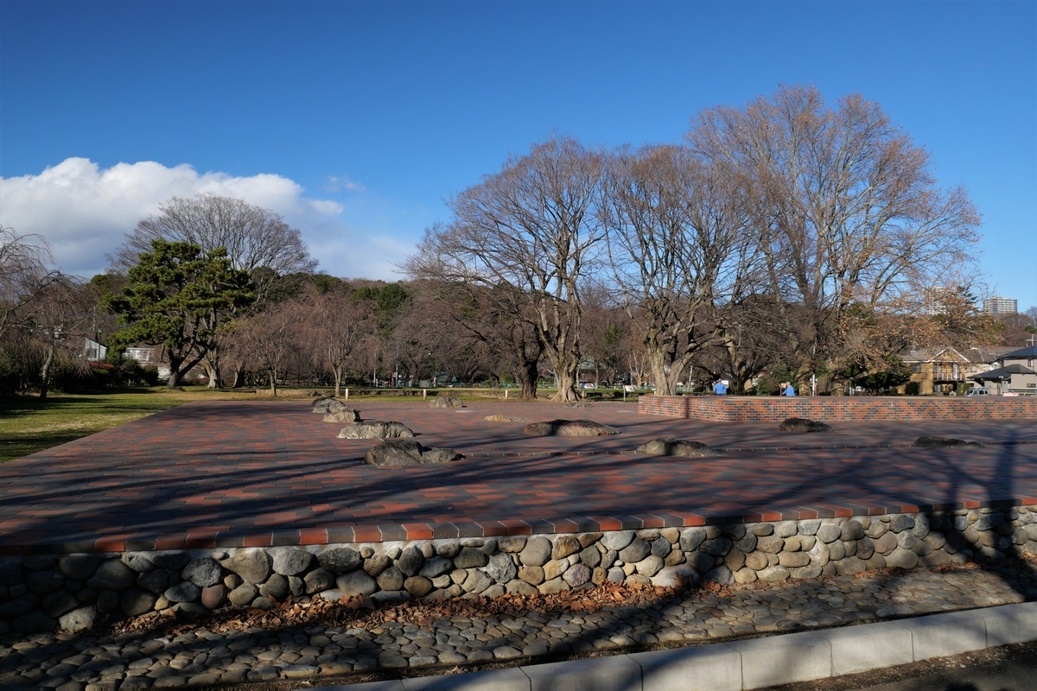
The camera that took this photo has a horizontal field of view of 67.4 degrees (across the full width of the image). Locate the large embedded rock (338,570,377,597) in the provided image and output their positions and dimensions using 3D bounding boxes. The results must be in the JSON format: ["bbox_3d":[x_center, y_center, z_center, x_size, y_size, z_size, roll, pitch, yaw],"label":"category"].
[{"bbox_3d":[-1.161,1.715,5.602,0.286,0.187,0.215,1,-2,-14],"label":"large embedded rock"}]

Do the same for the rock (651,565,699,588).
[{"bbox_3d":[1.259,1.866,6.278,0.391,0.181,0.274,1,-2,-17],"label":"rock"}]

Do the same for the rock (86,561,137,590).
[{"bbox_3d":[-2.749,1.551,5.258,0.339,0.199,0.254,1,-2,-11],"label":"rock"}]

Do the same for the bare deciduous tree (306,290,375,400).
[{"bbox_3d":[-10.785,-0.183,47.000,4.154,6.476,4.300,0,-3,0],"label":"bare deciduous tree"}]

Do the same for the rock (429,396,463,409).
[{"bbox_3d":[-2.593,2.037,27.927,1.244,0.361,0.850,0,-2,0],"label":"rock"}]

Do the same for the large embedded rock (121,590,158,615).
[{"bbox_3d":[-2.430,1.649,4.987,0.211,0.165,0.159,1,-3,-18],"label":"large embedded rock"}]

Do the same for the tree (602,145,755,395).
[{"bbox_3d":[7.665,-3.484,37.171,7.319,12.294,6.953,0,-2,0],"label":"tree"}]

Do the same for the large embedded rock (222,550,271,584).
[{"bbox_3d":[-1.822,1.486,5.213,0.315,0.229,0.228,1,-3,-18],"label":"large embedded rock"}]

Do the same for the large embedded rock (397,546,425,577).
[{"bbox_3d":[-0.767,1.543,5.542,0.210,0.220,0.182,1,-3,-18],"label":"large embedded rock"}]

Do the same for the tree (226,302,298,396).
[{"bbox_3d":[-13.005,0.210,39.318,3.760,4.760,3.402,0,-2,0],"label":"tree"}]

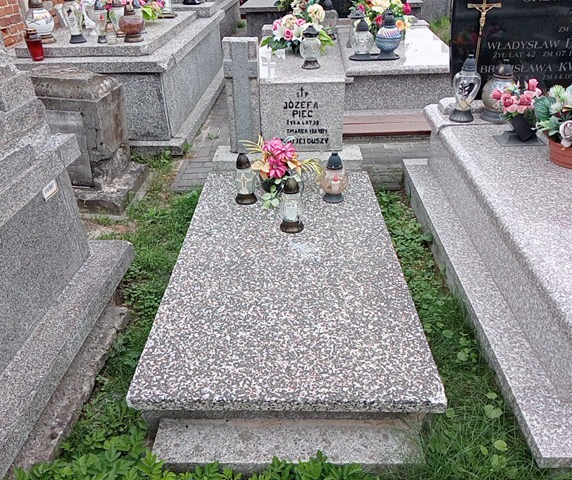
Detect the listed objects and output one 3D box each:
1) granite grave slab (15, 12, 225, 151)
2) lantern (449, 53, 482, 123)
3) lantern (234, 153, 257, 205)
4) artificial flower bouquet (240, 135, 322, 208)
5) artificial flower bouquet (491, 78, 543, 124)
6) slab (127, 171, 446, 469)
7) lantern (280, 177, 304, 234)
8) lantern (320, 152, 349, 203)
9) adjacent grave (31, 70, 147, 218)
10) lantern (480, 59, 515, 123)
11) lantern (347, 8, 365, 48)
[{"bbox_3d":[-1.430,-1.588,4.705,1.500,0.660,2.750,1,31,1],"label":"granite grave slab"},{"bbox_3d":[0.934,-0.786,2.663,0.138,0.320,0.118,4,30,6],"label":"lantern"},{"bbox_3d":[-0.192,-0.299,2.482,0.106,0.242,0.106,1,29,0],"label":"lantern"},{"bbox_3d":[-0.020,-0.337,2.424,0.390,0.280,0.320,0,31,0],"label":"artificial flower bouquet"},{"bbox_3d":[1.074,-0.645,2.412,0.220,0.190,0.200,1,29,0],"label":"artificial flower bouquet"},{"bbox_3d":[0.007,0.141,2.145,0.880,0.190,1.782,1,29,0],"label":"slab"},{"bbox_3d":[0.029,-0.153,2.225,0.106,0.244,0.106,1,29,0],"label":"lantern"},{"bbox_3d":[0.240,-0.309,2.516,0.128,0.237,0.128,1,29,0],"label":"lantern"},{"bbox_3d":[-1.250,-0.587,2.997,0.680,0.670,0.620,1,31,1],"label":"adjacent grave"},{"bbox_3d":[1.187,-0.841,2.905,0.195,0.320,0.195,0,31,0],"label":"lantern"},{"bbox_3d":[0.637,-1.885,4.594,0.155,0.301,0.155,1,29,0],"label":"lantern"}]

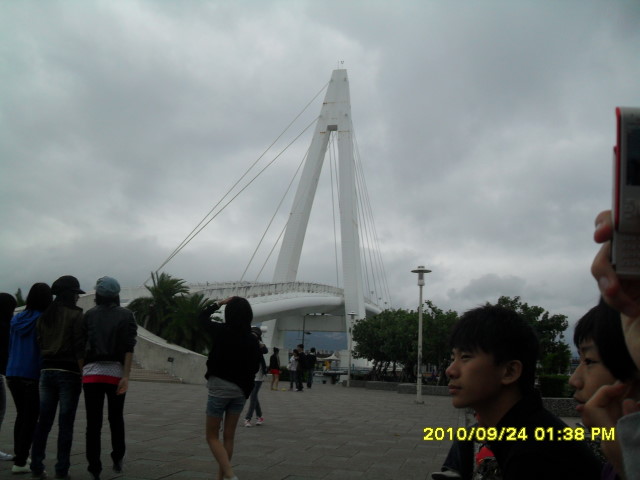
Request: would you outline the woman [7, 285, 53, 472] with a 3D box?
[{"bbox_3d":[-2.483,1.162,5.573,0.460,1.594,0.330,0,-11,12],"label":"woman"}]

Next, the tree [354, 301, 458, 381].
[{"bbox_3d":[3.931,4.730,29.854,4.900,3.696,4.200,2,-11,0],"label":"tree"}]

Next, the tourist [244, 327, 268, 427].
[{"bbox_3d":[-1.041,2.193,10.450,0.520,1.566,0.420,-2,-12,21],"label":"tourist"}]

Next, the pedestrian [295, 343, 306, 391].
[{"bbox_3d":[-0.704,4.890,24.770,0.360,1.774,0.480,9,-13,-29],"label":"pedestrian"}]

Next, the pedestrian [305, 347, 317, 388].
[{"bbox_3d":[-0.361,5.372,27.161,0.500,1.681,0.380,1,-11,6],"label":"pedestrian"}]

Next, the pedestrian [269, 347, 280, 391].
[{"bbox_3d":[-1.696,4.926,24.754,0.330,1.607,0.470,13,-15,-43],"label":"pedestrian"}]

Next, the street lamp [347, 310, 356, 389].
[{"bbox_3d":[1.606,5.803,34.579,0.560,3.957,0.560,2,-11,0],"label":"street lamp"}]

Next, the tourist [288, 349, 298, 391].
[{"bbox_3d":[-1.014,5.068,25.249,0.450,1.555,0.330,-6,-14,37],"label":"tourist"}]

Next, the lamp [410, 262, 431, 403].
[{"bbox_3d":[3.150,2.888,20.106,0.620,4.243,0.620,2,-11,0],"label":"lamp"}]

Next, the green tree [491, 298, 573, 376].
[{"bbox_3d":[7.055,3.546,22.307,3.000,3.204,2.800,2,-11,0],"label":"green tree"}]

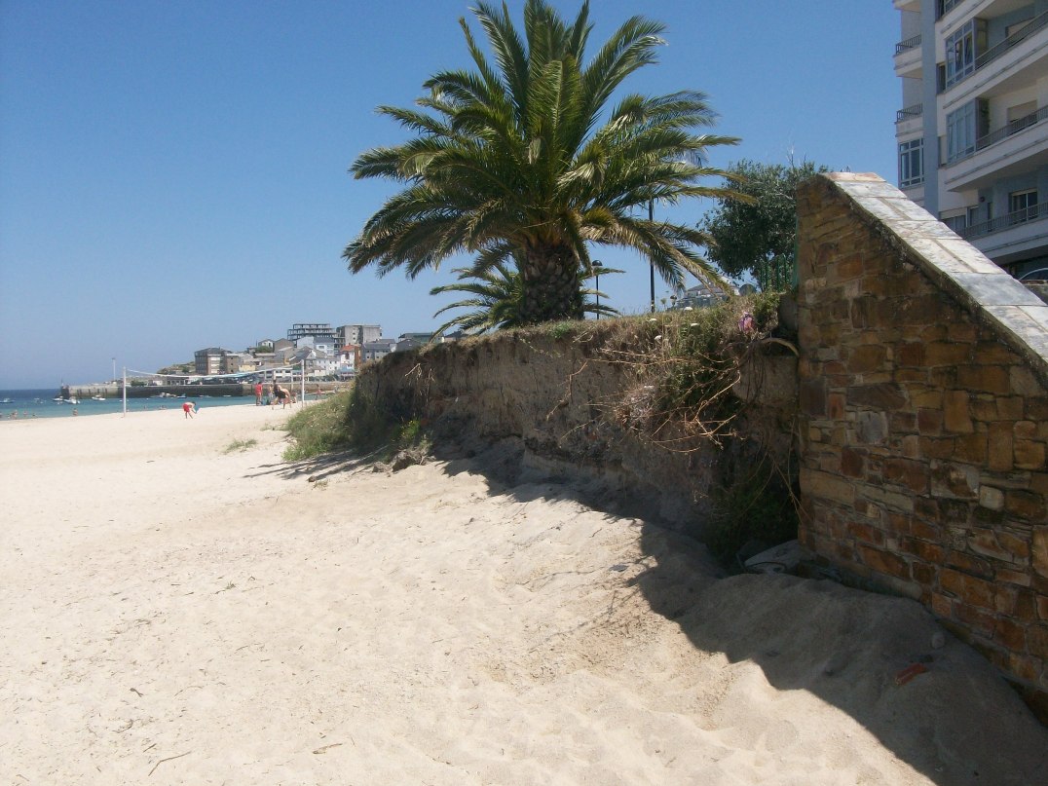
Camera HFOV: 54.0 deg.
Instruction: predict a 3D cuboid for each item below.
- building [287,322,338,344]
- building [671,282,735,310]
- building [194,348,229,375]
[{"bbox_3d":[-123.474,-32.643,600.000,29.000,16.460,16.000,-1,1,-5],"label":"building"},{"bbox_3d":[47.133,-24.525,270.000,16.500,8.690,12.000,0,1,21],"label":"building"},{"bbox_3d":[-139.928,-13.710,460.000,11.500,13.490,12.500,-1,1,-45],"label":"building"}]

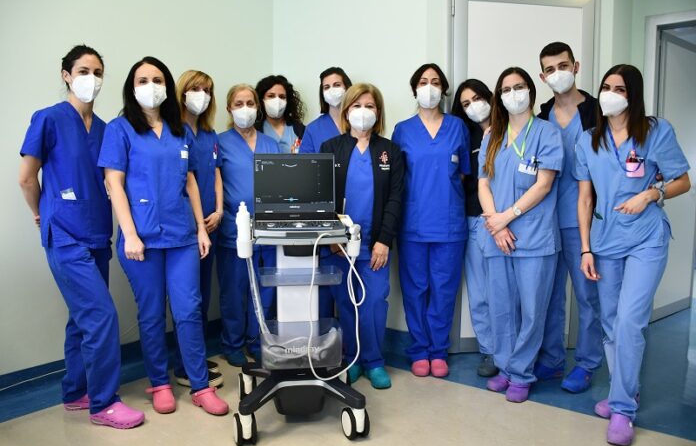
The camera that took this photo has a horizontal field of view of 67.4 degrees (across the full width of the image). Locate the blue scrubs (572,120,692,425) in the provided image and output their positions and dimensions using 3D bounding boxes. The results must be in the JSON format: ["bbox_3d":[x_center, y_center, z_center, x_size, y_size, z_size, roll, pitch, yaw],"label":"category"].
[{"bbox_3d":[1.203,0.200,2.226,0.520,1.280,0.360,3,6,32],"label":"blue scrubs"}]

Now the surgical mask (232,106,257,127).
[{"bbox_3d":[-0.589,-0.608,2.980,0.140,0.120,0.085,-2,6,-14],"label":"surgical mask"}]

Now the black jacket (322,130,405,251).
[{"bbox_3d":[0.068,-0.171,2.830,0.460,0.610,0.280,-1,5,0],"label":"black jacket"}]

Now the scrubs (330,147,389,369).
[{"bbox_3d":[0.071,0.181,2.744,0.410,1.206,0.270,-1,6,-2],"label":"scrubs"}]

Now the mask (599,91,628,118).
[{"bbox_3d":[1.121,-0.500,2.204,0.140,0.130,0.090,17,15,41],"label":"mask"}]

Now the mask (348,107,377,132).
[{"bbox_3d":[0.076,-0.533,2.690,0.145,0.122,0.085,0,5,0],"label":"mask"}]

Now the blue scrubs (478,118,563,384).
[{"bbox_3d":[0.846,0.146,2.566,0.420,1.310,0.290,3,6,28],"label":"blue scrubs"}]

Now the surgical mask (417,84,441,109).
[{"bbox_3d":[0.428,-0.665,2.742,0.140,0.140,0.090,1,5,8],"label":"surgical mask"}]

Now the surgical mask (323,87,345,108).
[{"bbox_3d":[-0.083,-0.767,3.190,0.134,0.117,0.085,-9,7,-7],"label":"surgical mask"}]

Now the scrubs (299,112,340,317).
[{"bbox_3d":[-0.097,0.043,3.065,0.460,1.360,0.280,-1,5,-15],"label":"scrubs"}]

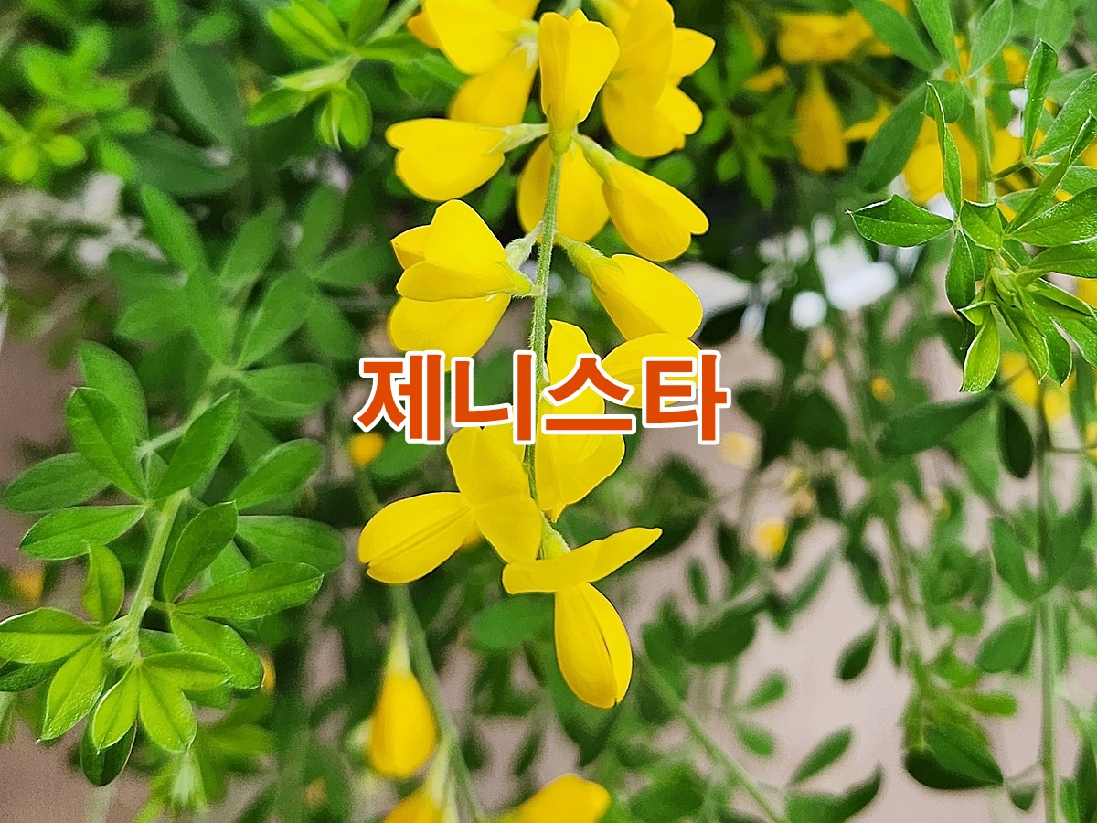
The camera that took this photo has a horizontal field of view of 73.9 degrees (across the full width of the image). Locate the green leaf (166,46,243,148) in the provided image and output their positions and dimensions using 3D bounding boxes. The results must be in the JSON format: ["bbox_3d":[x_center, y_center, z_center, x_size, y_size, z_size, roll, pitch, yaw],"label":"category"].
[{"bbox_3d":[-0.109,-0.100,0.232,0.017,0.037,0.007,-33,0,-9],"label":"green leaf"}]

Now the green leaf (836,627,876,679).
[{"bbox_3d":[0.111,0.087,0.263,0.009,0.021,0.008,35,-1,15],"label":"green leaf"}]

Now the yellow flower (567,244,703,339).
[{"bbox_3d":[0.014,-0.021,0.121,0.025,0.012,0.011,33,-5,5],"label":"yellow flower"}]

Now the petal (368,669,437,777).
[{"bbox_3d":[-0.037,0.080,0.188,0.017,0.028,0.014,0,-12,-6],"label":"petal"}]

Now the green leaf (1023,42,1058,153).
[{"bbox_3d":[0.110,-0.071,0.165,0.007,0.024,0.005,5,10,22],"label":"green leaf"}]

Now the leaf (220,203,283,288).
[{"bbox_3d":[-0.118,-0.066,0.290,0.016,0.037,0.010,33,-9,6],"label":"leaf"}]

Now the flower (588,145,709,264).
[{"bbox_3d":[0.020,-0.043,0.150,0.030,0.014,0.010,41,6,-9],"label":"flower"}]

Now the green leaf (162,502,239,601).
[{"bbox_3d":[-0.059,0.024,0.122,0.009,0.020,0.002,38,9,20],"label":"green leaf"}]

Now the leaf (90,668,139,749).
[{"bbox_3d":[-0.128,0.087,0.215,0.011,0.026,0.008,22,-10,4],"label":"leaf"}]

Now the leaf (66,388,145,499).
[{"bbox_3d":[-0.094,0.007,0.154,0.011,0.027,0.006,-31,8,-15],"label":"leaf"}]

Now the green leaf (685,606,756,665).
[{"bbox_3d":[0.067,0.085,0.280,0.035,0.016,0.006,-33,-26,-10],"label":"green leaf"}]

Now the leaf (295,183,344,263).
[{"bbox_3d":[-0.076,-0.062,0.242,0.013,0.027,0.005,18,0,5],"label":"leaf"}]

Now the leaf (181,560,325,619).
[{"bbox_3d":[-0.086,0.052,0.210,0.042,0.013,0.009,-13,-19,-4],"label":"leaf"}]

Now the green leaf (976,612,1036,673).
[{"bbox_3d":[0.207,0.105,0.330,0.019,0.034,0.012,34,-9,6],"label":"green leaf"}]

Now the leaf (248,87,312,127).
[{"bbox_3d":[-0.059,-0.067,0.160,0.016,0.006,0.002,-45,-11,-30],"label":"leaf"}]

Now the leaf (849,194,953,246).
[{"bbox_3d":[0.072,-0.040,0.149,0.024,0.010,0.003,1,-25,-14],"label":"leaf"}]

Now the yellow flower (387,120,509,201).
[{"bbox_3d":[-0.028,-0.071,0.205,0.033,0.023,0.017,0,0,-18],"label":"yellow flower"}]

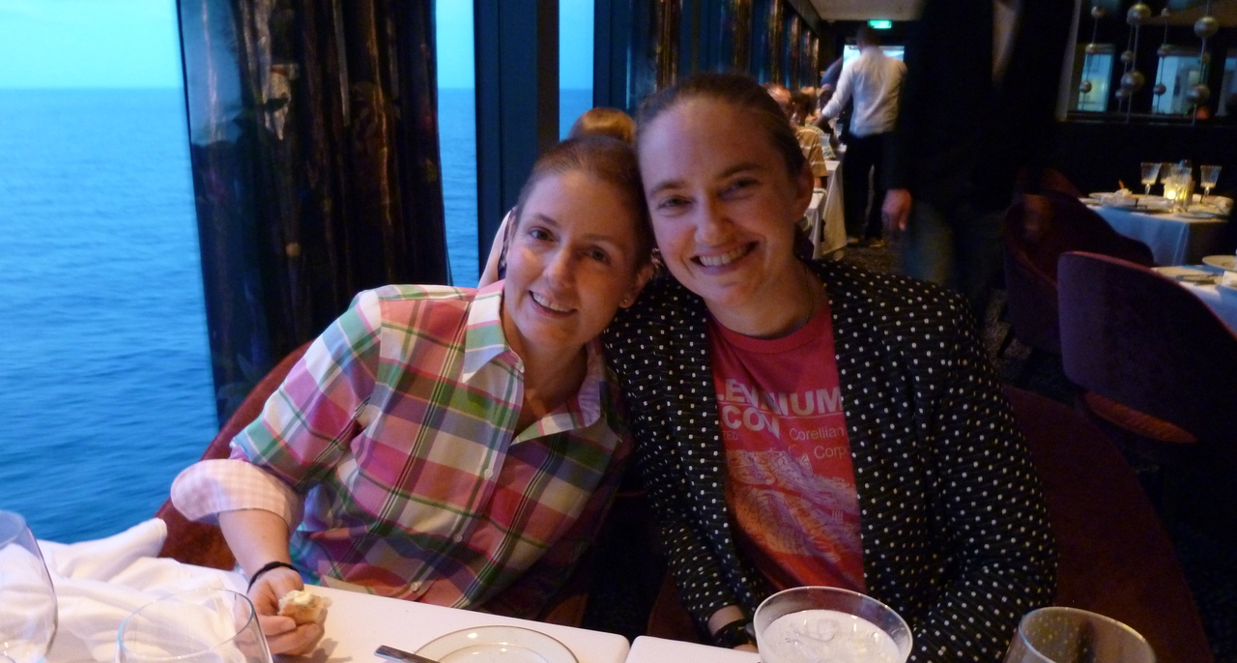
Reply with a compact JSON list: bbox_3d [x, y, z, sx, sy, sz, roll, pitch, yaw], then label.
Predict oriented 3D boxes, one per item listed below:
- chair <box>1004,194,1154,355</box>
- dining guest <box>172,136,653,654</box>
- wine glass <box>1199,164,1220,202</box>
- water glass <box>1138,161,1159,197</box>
[{"bbox_3d":[1.820,-0.135,3.652,0.640,0.780,0.620,-11,19,-35],"label":"chair"},{"bbox_3d":[-0.155,0.349,1.100,0.540,1.160,0.660,1,15,2],"label":"dining guest"},{"bbox_3d":[2.531,-0.632,3.820,0.088,0.157,0.088,4,16,13],"label":"wine glass"},{"bbox_3d":[2.308,-0.655,3.880,0.088,0.157,0.088,4,16,13],"label":"water glass"}]

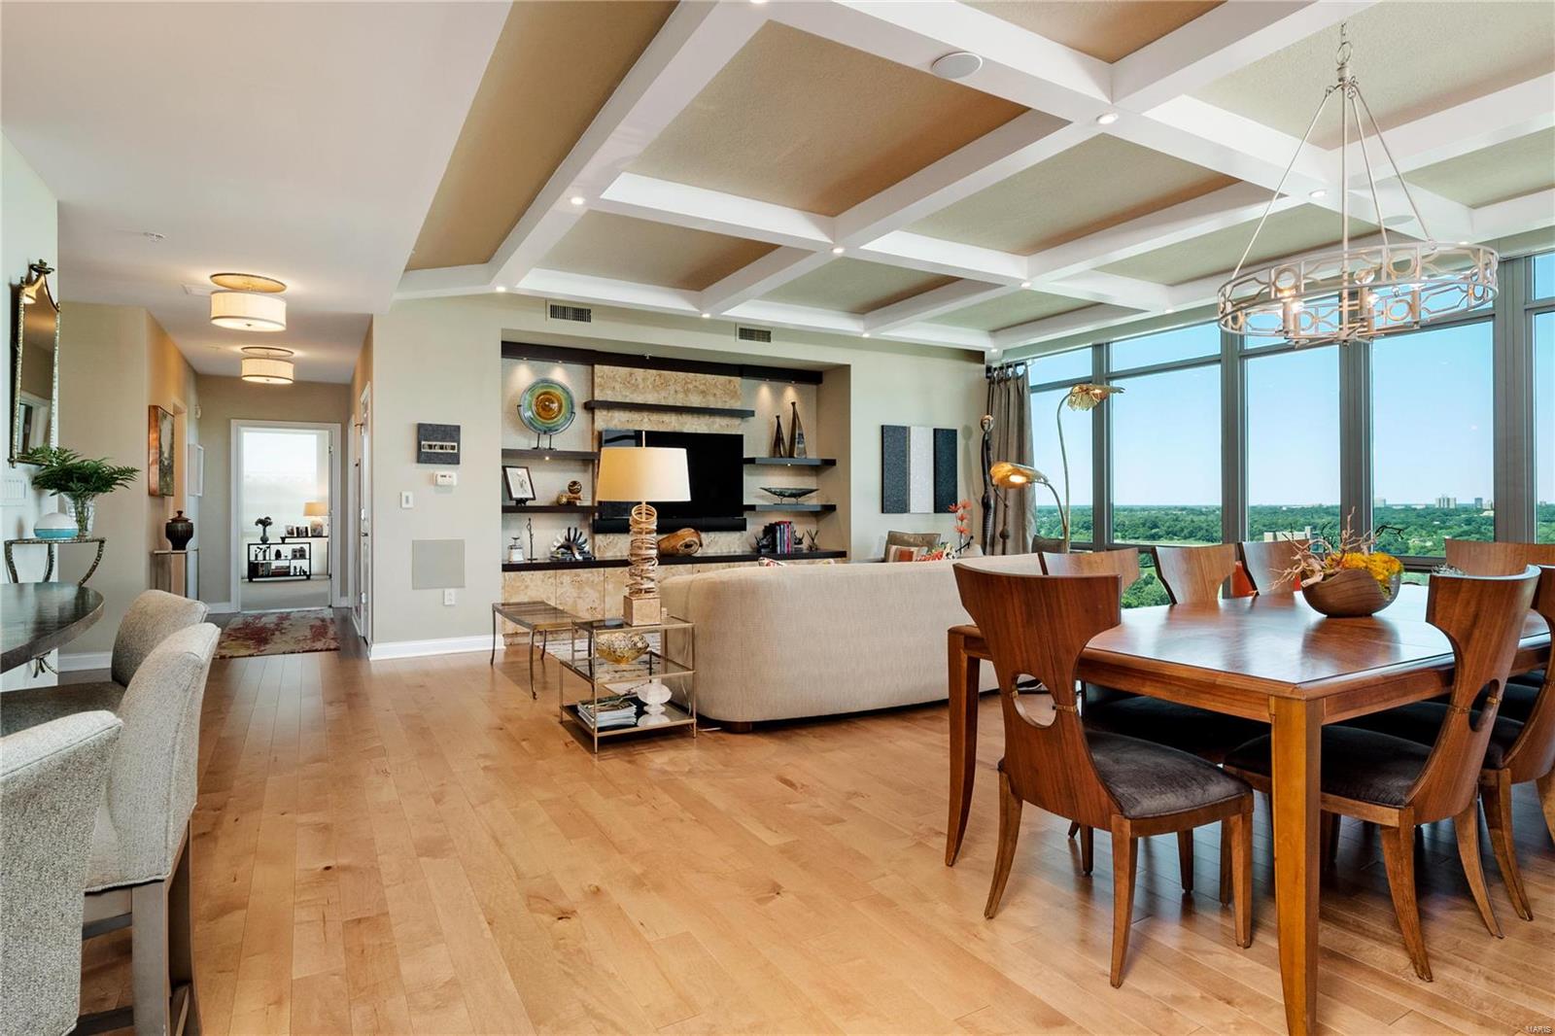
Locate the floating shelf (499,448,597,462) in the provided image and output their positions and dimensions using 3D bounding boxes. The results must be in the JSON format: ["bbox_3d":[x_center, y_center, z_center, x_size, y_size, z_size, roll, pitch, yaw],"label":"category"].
[{"bbox_3d":[-2.113,-0.558,7.031,0.882,0.068,0.385,0,1,-29],"label":"floating shelf"}]

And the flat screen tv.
[{"bbox_3d":[-1.015,-0.339,7.490,1.548,0.971,0.085,-1,1,-29],"label":"flat screen tv"}]

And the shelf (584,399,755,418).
[{"bbox_3d":[-1.012,-1.041,7.537,1.657,0.058,0.241,-1,1,-29],"label":"shelf"}]

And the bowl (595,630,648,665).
[{"bbox_3d":[-0.805,0.683,4.087,0.281,0.171,0.281,0,1,0],"label":"bowl"}]

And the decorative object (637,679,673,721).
[{"bbox_3d":[-0.618,0.909,3.878,0.169,0.219,0.169,0,1,0],"label":"decorative object"}]

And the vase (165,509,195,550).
[{"bbox_3d":[-4.742,0.096,6.165,0.184,0.311,0.184,-1,1,-29],"label":"vase"}]

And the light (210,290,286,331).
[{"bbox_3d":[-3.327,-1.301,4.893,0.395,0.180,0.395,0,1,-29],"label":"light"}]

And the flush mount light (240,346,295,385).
[{"bbox_3d":[-4.640,-1.375,7.080,0.395,0.255,0.395,0,1,-29],"label":"flush mount light"}]

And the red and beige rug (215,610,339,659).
[{"bbox_3d":[-4.678,1.054,7.325,0.916,0.016,2.773,0,1,-29],"label":"red and beige rug"}]

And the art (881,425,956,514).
[{"bbox_3d":[1.563,-0.517,8.509,1.016,0.940,0.050,0,1,-29],"label":"art"}]

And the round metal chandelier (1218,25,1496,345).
[{"bbox_3d":[2.087,-1.236,2.862,0.810,1.203,0.810,0,1,-30],"label":"round metal chandelier"}]

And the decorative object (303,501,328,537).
[{"bbox_3d":[-7.604,0.018,12.848,0.380,0.590,0.380,0,1,-29],"label":"decorative object"}]

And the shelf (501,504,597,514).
[{"bbox_3d":[-2.037,-0.075,6.905,0.940,0.060,0.360,0,1,-30],"label":"shelf"}]

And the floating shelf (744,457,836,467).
[{"bbox_3d":[0.056,-0.573,8.113,1.090,0.068,0.360,0,1,-30],"label":"floating shelf"}]

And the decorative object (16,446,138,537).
[{"bbox_3d":[-4.607,-0.177,5.150,0.540,0.580,0.540,0,1,-30],"label":"decorative object"}]

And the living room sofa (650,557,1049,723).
[{"bbox_3d":[0.655,0.654,4.766,2.620,0.850,0.980,0,1,-30],"label":"living room sofa"}]

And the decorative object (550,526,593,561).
[{"bbox_3d":[-1.777,0.227,6.778,0.392,0.286,0.151,-1,1,-29],"label":"decorative object"}]

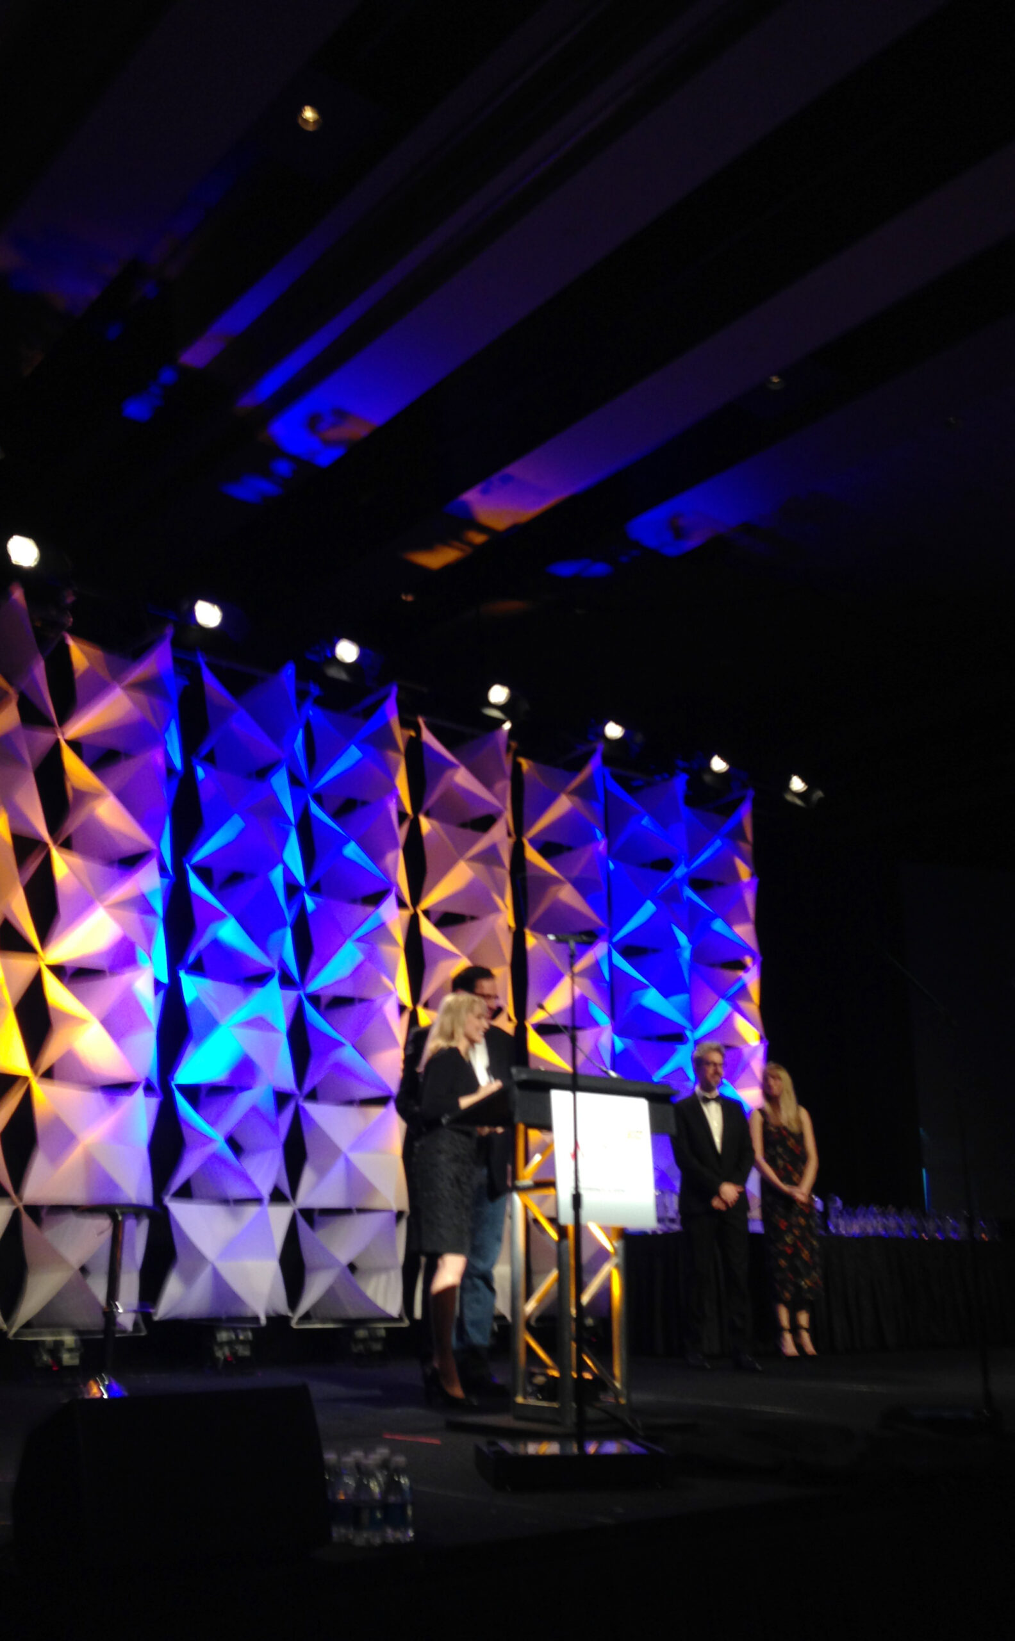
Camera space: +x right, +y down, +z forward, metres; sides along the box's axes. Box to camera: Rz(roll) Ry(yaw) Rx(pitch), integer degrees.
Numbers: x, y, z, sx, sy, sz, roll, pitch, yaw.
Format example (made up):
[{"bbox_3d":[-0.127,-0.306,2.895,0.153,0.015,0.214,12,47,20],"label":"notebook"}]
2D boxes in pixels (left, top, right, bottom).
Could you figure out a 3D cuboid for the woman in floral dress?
[{"bbox_3d":[1.665,2.326,9.507,0.440,1.710,0.310,5,-15,-19],"label":"woman in floral dress"}]

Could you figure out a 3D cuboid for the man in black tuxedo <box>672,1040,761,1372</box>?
[{"bbox_3d":[1.147,2.113,8.773,0.520,1.760,0.340,6,-15,-22],"label":"man in black tuxedo"}]

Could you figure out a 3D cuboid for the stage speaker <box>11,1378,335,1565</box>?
[{"bbox_3d":[-0.823,1.587,3.859,0.620,0.360,0.490,10,-17,-35],"label":"stage speaker"}]

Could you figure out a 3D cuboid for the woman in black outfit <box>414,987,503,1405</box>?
[{"bbox_3d":[-0.214,1.658,7.003,0.440,1.770,0.460,-8,-16,29],"label":"woman in black outfit"}]

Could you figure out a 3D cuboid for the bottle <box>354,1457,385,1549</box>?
[{"bbox_3d":[-0.339,1.668,3.854,0.066,0.200,0.066,0,-14,0],"label":"bottle"}]

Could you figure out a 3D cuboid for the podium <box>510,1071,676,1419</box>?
[{"bbox_3d":[0.260,1.735,6.390,0.840,1.320,0.450,12,-18,-39],"label":"podium"}]

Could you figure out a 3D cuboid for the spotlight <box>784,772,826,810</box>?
[{"bbox_3d":[2.396,-0.232,12.600,0.280,0.280,0.300,4,8,-15],"label":"spotlight"}]

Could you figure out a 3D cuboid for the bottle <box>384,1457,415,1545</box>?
[{"bbox_3d":[-0.267,1.674,3.877,0.066,0.200,0.066,0,-14,0],"label":"bottle"}]

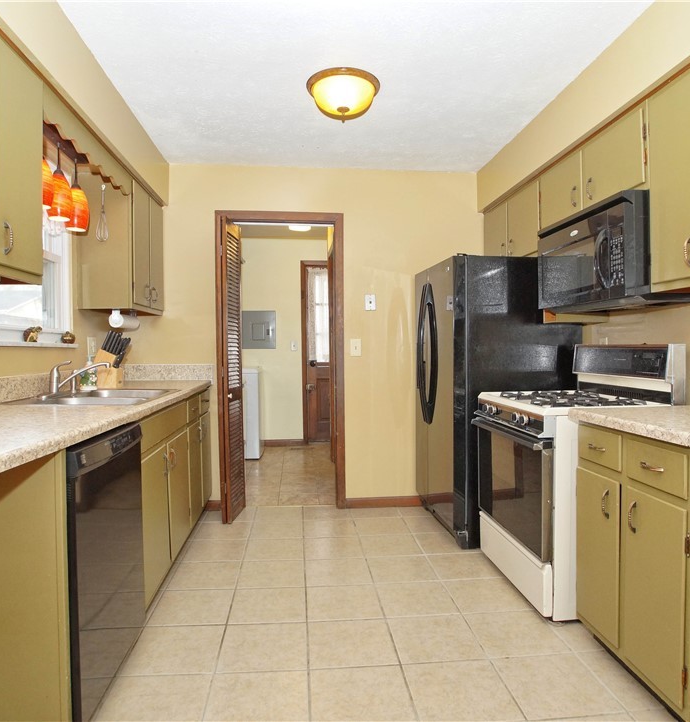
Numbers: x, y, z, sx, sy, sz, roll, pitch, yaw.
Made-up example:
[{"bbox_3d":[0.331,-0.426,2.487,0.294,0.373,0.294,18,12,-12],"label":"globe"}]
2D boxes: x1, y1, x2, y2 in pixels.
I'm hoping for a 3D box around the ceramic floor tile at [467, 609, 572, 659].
[{"bbox_3d":[0.702,1.135,2.002,0.328,0.010,0.312,1,1,-6],"label":"ceramic floor tile"}]

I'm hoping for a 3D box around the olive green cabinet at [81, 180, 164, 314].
[{"bbox_3d":[-1.418,-0.696,3.114,0.315,0.765,0.625,0,1,-6],"label":"olive green cabinet"}]

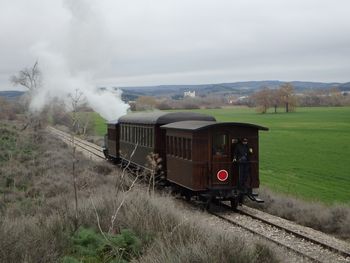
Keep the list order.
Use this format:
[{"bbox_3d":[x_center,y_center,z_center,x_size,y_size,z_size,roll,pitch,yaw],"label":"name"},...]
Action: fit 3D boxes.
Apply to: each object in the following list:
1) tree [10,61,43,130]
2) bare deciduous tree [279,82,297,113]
[{"bbox_3d":[-22.170,-5.410,108.000,5.200,10.500,5.200,-1,2,0],"label":"tree"},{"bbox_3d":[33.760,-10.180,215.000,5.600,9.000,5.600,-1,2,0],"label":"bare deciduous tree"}]

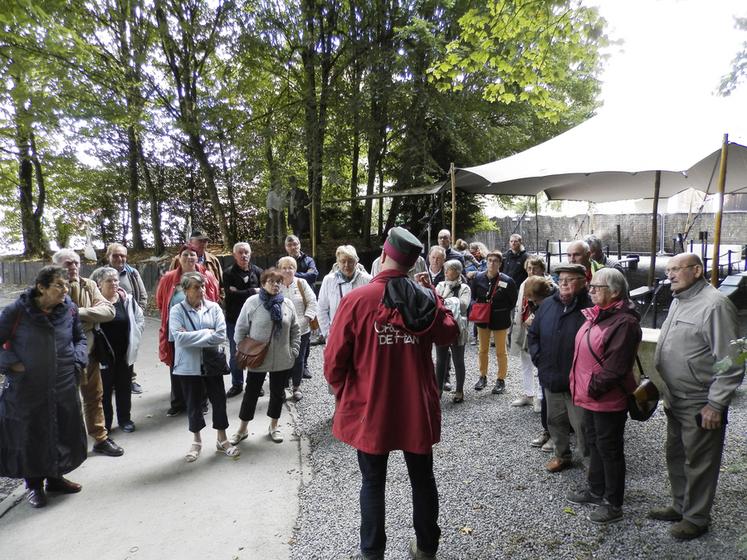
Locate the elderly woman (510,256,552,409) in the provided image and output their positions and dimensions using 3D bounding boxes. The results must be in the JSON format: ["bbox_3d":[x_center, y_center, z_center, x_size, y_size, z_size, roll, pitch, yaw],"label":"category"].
[{"bbox_3d":[1.747,0.549,5.823,0.480,1.605,0.380,4,6,40],"label":"elderly woman"}]

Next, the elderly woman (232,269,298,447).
[{"bbox_3d":[-0.988,0.672,4.828,0.550,1.553,0.380,-2,5,-20],"label":"elderly woman"}]

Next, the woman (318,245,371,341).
[{"bbox_3d":[-0.213,0.518,5.070,0.560,1.700,0.380,0,5,-3],"label":"woman"}]

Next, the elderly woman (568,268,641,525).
[{"bbox_3d":[1.523,0.733,3.557,0.380,1.620,0.500,-3,6,-28],"label":"elderly woman"}]

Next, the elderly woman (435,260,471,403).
[{"bbox_3d":[0.899,0.560,6.076,0.460,1.560,0.350,1,5,14],"label":"elderly woman"}]

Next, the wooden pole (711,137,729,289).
[{"bbox_3d":[5.733,-0.660,8.977,0.095,3.450,0.095,0,5,0],"label":"wooden pole"}]

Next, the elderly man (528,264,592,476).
[{"bbox_3d":[1.558,0.679,4.357,0.550,1.641,0.400,3,6,35],"label":"elderly man"}]

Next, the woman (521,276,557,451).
[{"bbox_3d":[1.532,0.713,4.742,0.420,1.491,0.480,-4,6,-42],"label":"woman"}]

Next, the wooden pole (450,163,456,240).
[{"bbox_3d":[1.927,-1.009,12.961,0.085,3.450,0.085,0,5,0],"label":"wooden pole"}]

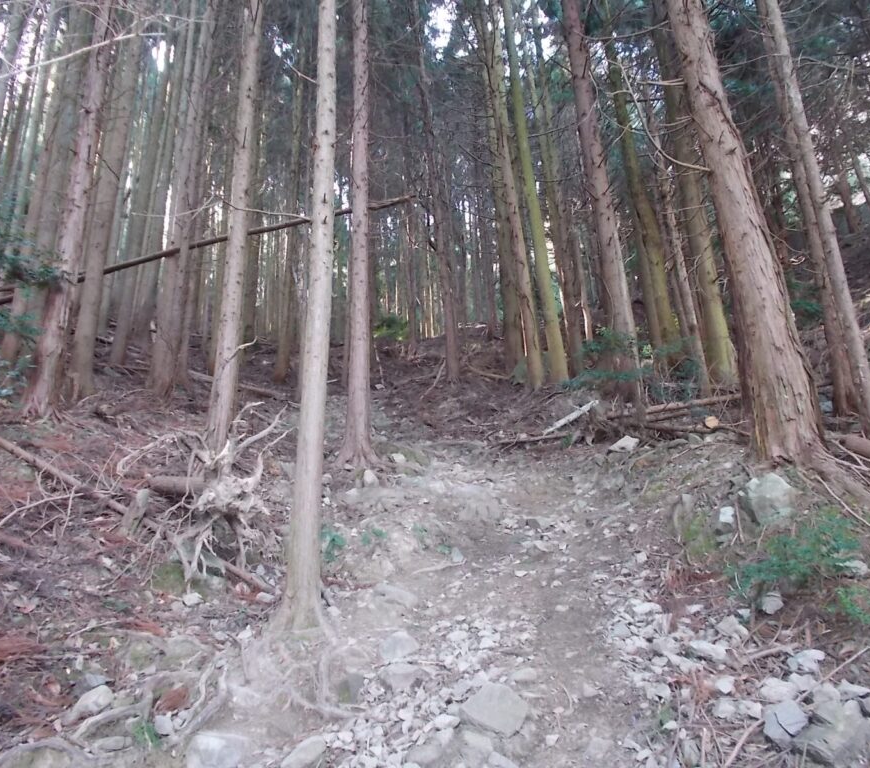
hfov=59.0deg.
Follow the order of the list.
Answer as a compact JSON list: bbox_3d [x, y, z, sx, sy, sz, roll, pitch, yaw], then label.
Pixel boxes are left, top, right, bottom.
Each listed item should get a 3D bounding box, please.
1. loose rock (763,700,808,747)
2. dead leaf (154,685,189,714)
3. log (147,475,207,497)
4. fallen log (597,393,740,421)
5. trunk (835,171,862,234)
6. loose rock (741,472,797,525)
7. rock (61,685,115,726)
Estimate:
[{"bbox_3d":[1.130,1.095,2.480,0.140,0.130,0.120,-3,-22,0],"label":"loose rock"},{"bbox_3d":[-0.942,1.128,2.750,0.140,0.035,0.090,-32,17,-15],"label":"dead leaf"},{"bbox_3d":[-2.064,0.815,6.175,0.509,0.140,0.140,1,-22,6],"label":"log"},{"bbox_3d":[2.904,0.273,9.450,1.952,0.110,0.110,-7,-21,-15],"label":"fallen log"},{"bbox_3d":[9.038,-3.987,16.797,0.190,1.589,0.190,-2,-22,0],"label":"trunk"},{"bbox_3d":[2.153,0.737,4.950,0.350,0.320,0.280,-3,-22,0],"label":"loose rock"},{"bbox_3d":[-1.229,1.137,2.720,0.180,0.130,0.140,-3,-22,0],"label":"rock"}]

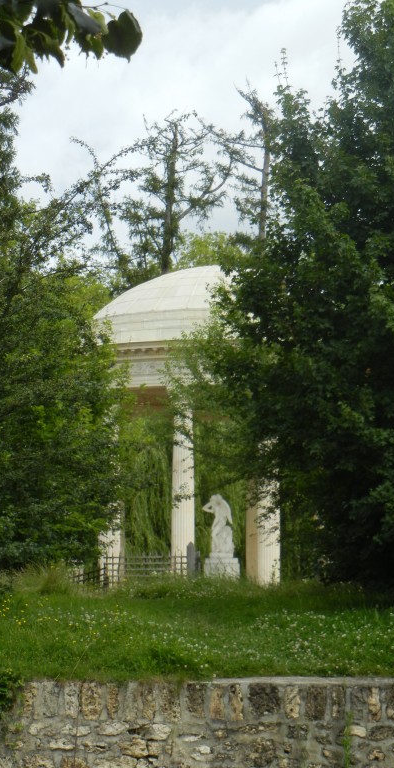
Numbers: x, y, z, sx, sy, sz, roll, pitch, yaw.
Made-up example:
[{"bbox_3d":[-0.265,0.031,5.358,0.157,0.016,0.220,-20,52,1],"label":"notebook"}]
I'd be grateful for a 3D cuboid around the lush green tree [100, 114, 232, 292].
[{"bbox_3d":[-1.043,-1.608,80.000,5.600,16.000,5.600,0,-3,0],"label":"lush green tree"}]

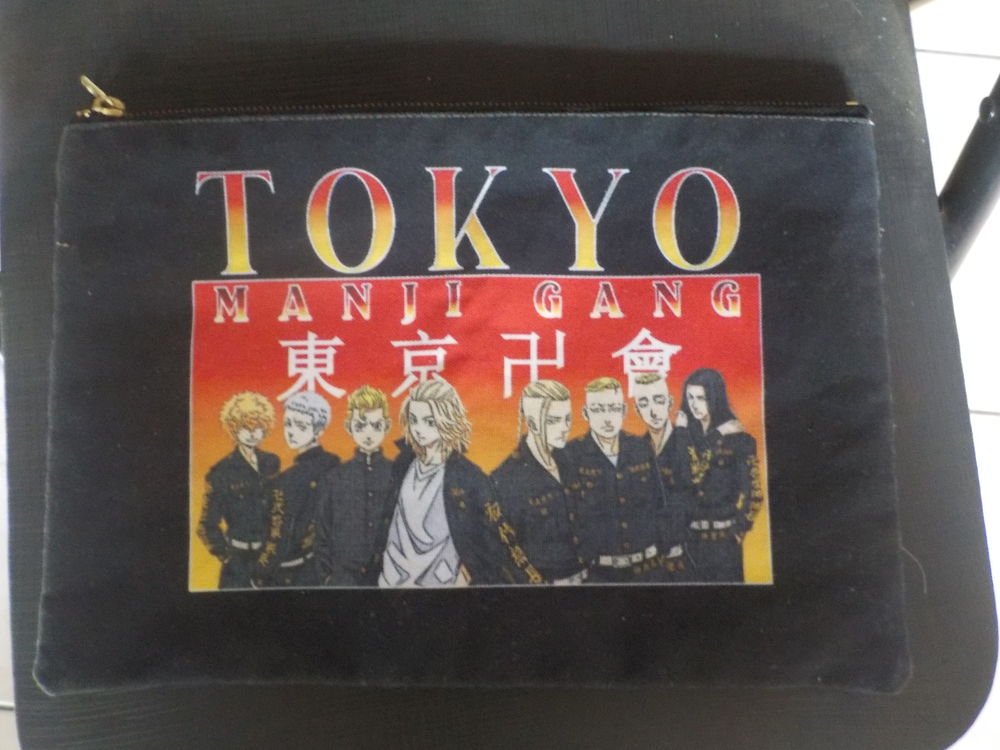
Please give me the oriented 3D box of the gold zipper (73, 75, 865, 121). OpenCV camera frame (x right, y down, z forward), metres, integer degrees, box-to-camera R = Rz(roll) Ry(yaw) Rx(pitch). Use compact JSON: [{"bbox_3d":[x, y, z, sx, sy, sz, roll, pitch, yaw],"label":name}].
[{"bbox_3d":[-0.013,-0.111,0.345,0.313,0.010,0.015,0,83,0],"label":"gold zipper"}]

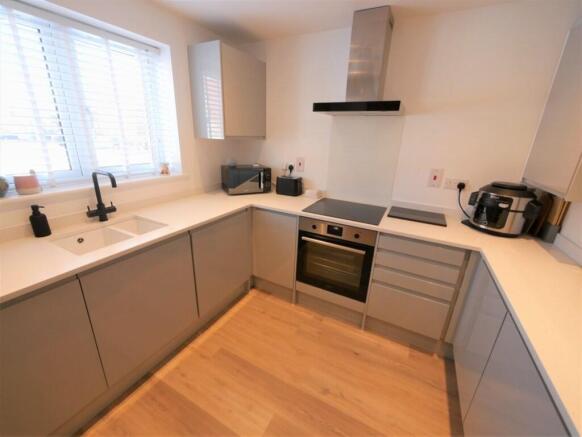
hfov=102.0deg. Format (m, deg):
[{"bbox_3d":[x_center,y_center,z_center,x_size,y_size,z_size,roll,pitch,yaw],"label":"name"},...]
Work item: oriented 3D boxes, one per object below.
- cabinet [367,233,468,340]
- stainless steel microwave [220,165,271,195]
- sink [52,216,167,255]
[{"bbox_3d":[0.959,0.396,1.878,0.499,0.698,0.591,12,21,25],"label":"cabinet"},{"bbox_3d":[-0.479,-0.426,2.527,0.444,0.246,0.340,-7,21,-24],"label":"stainless steel microwave"},{"bbox_3d":[-1.056,0.169,1.430,0.380,0.185,0.490,12,21,26],"label":"sink"}]

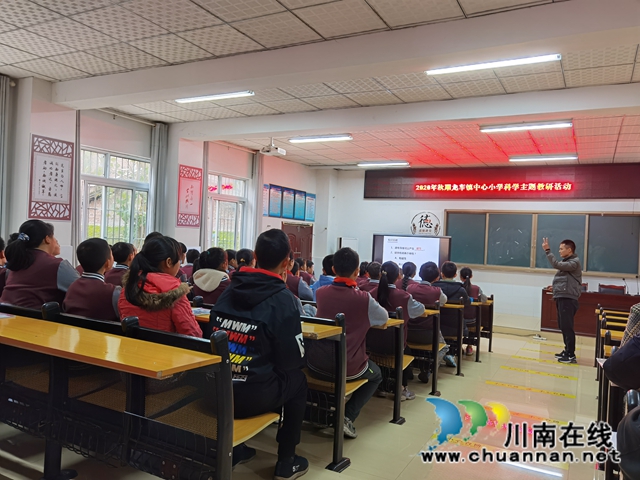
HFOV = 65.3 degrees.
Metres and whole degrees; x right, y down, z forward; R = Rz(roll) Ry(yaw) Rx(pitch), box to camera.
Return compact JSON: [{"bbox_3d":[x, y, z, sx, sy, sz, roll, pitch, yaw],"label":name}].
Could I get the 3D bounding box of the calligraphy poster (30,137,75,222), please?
[{"bbox_3d":[-3.338,-0.760,6.256,0.030,1.010,0.550,3,1,29],"label":"calligraphy poster"}]

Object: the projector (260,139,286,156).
[{"bbox_3d":[-0.735,-1.435,7.643,0.310,0.240,0.270,3,1,29],"label":"projector"}]

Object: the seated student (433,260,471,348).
[{"bbox_3d":[1.501,0.868,5.861,0.480,1.230,0.660,3,1,29],"label":"seated student"}]

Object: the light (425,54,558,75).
[{"bbox_3d":[1.547,-1.629,4.592,1.210,0.085,0.110,3,1,29],"label":"light"}]

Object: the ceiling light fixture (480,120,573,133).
[{"bbox_3d":[2.857,-1.584,6.964,1.210,0.085,0.110,3,1,29],"label":"ceiling light fixture"}]

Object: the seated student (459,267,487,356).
[{"bbox_3d":[2.008,0.955,6.612,0.420,1.185,0.620,3,1,29],"label":"seated student"}]

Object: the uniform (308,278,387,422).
[{"bbox_3d":[0.193,0.691,3.009,0.460,0.930,0.610,3,1,29],"label":"uniform"}]

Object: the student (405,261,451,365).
[{"bbox_3d":[1.049,0.804,4.819,0.440,1.190,0.630,3,1,29],"label":"student"}]

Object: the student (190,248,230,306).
[{"bbox_3d":[-0.770,0.627,3.635,0.460,1.130,0.650,3,1,29],"label":"student"}]

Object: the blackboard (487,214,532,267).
[{"bbox_3d":[3.940,0.016,10.409,0.900,1.110,0.050,3,1,29],"label":"blackboard"}]

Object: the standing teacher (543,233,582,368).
[{"bbox_3d":[3.334,0.830,6.850,0.580,1.740,0.520,3,0,14],"label":"standing teacher"}]

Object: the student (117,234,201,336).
[{"bbox_3d":[-0.677,0.560,2.341,0.480,1.145,0.620,3,1,29],"label":"student"}]

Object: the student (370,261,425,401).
[{"bbox_3d":[0.616,0.758,4.158,0.480,1.160,0.660,3,1,29],"label":"student"}]

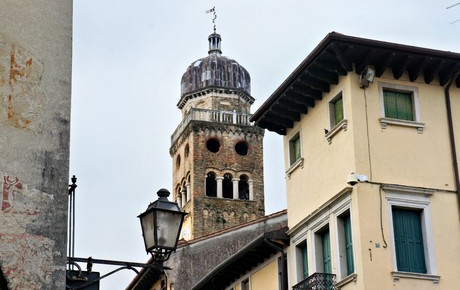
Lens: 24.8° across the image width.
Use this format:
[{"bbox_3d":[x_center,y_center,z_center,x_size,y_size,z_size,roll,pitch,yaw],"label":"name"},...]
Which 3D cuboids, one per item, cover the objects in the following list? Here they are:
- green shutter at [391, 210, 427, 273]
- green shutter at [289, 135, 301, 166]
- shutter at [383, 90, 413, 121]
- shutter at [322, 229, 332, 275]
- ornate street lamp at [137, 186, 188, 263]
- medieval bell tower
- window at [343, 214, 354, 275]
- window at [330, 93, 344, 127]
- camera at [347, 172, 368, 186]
[{"bbox_3d":[4.682,2.541,27.542,1.009,1.764,0.100,7,-22,-22],"label":"green shutter"},{"bbox_3d":[2.122,0.146,31.901,0.120,0.833,0.855,5,-21,-17],"label":"green shutter"},{"bbox_3d":[4.615,-1.069,28.837,1.003,0.887,0.140,7,-22,-22],"label":"shutter"},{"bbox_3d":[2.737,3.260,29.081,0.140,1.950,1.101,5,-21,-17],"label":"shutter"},{"bbox_3d":[-0.774,0.917,12.000,0.430,0.870,0.430,7,-22,-22],"label":"ornate street lamp"},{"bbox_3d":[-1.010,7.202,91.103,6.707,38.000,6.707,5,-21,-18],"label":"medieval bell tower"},{"bbox_3d":[3.204,2.662,27.739,0.140,1.776,0.842,5,-21,-17],"label":"window"},{"bbox_3d":[3.086,-0.930,29.052,0.140,0.836,0.908,5,-21,-17],"label":"window"},{"bbox_3d":[3.319,0.898,27.255,0.520,0.330,0.280,5,-21,-17],"label":"camera"}]

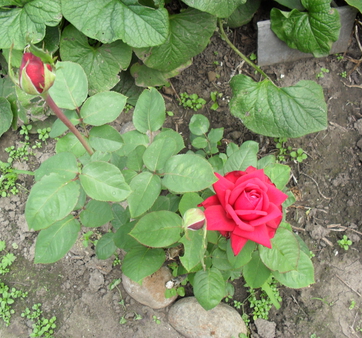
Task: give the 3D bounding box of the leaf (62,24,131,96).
[{"bbox_3d":[-0.183,-0.235,0.995,0.155,0.035,0.193,3,66,1],"label":"leaf"}]

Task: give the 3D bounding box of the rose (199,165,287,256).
[{"bbox_3d":[0.080,0.052,0.595,0.106,0.066,0.106,0,65,-8],"label":"rose"}]

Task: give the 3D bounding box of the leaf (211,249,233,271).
[{"bbox_3d":[0.073,0.148,0.745,0.049,0.020,0.042,21,60,13],"label":"leaf"}]

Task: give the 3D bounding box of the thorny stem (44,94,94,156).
[{"bbox_3d":[-0.136,-0.054,0.565,0.012,0.103,0.012,-13,46,20],"label":"thorny stem"}]

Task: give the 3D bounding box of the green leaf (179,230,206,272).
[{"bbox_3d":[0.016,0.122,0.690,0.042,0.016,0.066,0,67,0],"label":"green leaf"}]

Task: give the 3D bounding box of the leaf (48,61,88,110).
[{"bbox_3d":[-0.175,-0.130,0.710,0.059,0.018,0.088,-21,77,-12],"label":"leaf"}]

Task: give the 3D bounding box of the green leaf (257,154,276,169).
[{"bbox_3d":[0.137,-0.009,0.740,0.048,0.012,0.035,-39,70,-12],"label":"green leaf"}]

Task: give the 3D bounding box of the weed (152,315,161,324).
[{"bbox_3d":[-0.042,0.261,0.789,0.014,0.009,0.015,0,55,0],"label":"weed"}]

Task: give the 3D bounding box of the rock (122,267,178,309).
[{"bbox_3d":[-0.054,0.196,0.787,0.096,0.055,0.080,-3,56,-2],"label":"rock"}]

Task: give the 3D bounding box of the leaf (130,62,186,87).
[{"bbox_3d":[-0.049,-0.221,1.040,0.138,0.030,0.082,-5,70,-3],"label":"leaf"}]

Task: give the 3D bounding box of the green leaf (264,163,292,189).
[{"bbox_3d":[0.163,0.013,0.770,0.043,0.025,0.068,36,65,20],"label":"green leaf"}]

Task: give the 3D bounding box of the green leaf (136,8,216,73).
[{"bbox_3d":[-0.015,-0.298,1.047,0.194,0.080,0.180,6,58,3],"label":"green leaf"}]

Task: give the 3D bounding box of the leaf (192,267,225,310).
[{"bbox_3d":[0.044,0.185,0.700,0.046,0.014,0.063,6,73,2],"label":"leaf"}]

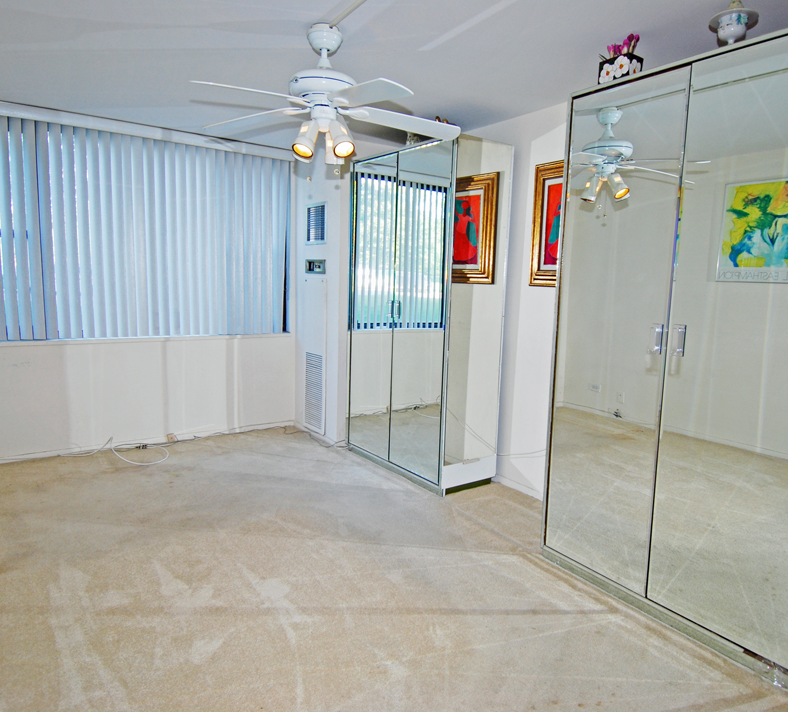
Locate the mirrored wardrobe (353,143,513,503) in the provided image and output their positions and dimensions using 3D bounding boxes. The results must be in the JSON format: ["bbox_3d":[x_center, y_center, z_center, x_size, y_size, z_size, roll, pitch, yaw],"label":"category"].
[{"bbox_3d":[0.201,-0.303,3.904,0.503,2.259,1.248,-3,8,-34],"label":"mirrored wardrobe"}]

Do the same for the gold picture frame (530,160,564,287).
[{"bbox_3d":[1.048,-0.781,3.102,0.045,0.745,0.621,-3,8,-34],"label":"gold picture frame"}]

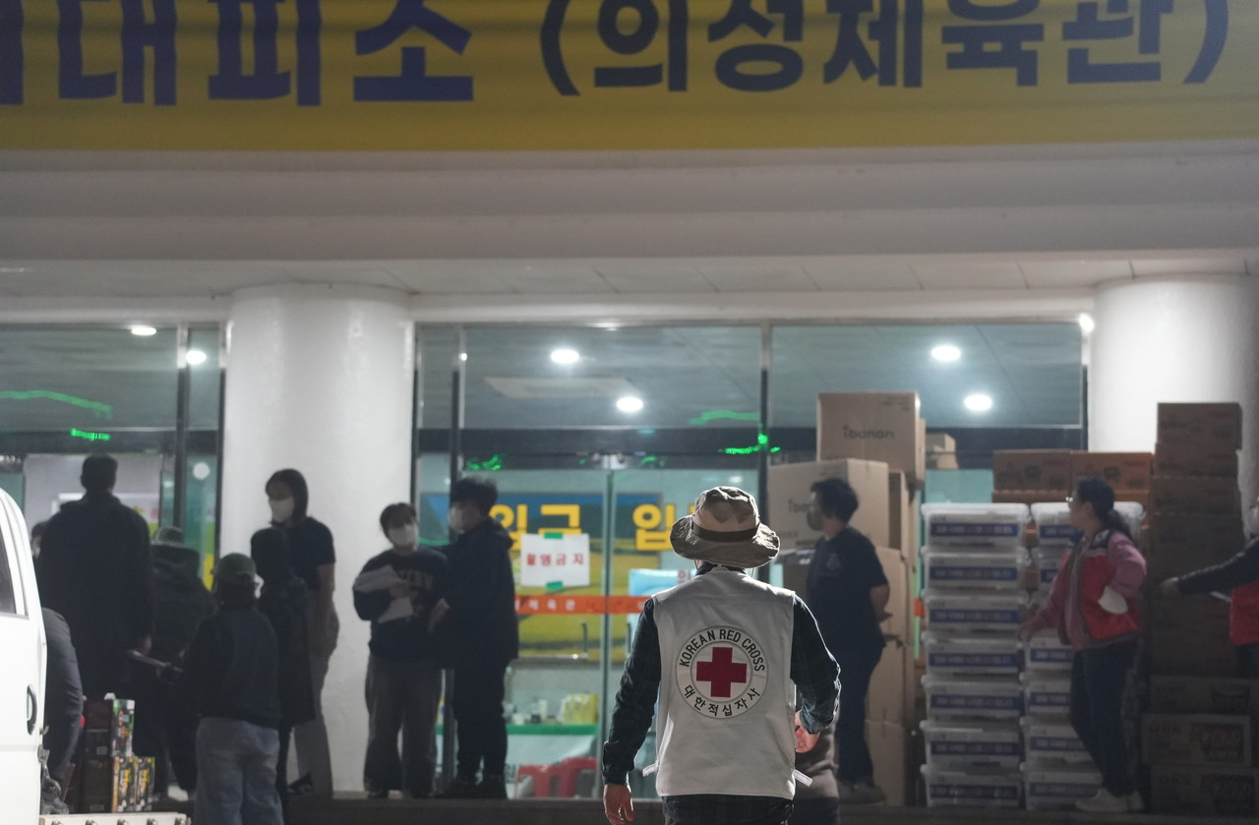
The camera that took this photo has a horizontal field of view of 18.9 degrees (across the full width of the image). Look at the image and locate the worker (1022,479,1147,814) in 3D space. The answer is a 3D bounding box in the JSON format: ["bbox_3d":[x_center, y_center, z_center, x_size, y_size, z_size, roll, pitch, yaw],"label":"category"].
[{"bbox_3d":[2.258,1.160,18.800,0.460,1.660,0.560,6,-9,-36],"label":"worker"}]

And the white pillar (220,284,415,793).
[{"bbox_3d":[-1.727,0.713,20.900,1.050,2.780,1.050,0,-7,9],"label":"white pillar"}]

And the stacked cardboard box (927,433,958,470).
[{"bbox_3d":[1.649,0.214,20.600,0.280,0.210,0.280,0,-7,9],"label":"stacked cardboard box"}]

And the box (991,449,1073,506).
[{"bbox_3d":[2.132,0.333,20.000,0.420,0.280,0.320,0,-7,10],"label":"box"}]

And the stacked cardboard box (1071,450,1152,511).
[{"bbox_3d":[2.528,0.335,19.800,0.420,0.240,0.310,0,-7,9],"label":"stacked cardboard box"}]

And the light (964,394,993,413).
[{"bbox_3d":[2.382,-0.064,25.747,0.190,0.050,0.190,0,-7,10],"label":"light"}]

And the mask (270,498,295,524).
[{"bbox_3d":[-1.835,0.521,20.000,0.140,0.135,0.090,-4,-9,37],"label":"mask"}]

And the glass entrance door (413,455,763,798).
[{"bbox_3d":[-0.256,1.290,22.120,2.030,2.050,0.100,0,-7,10],"label":"glass entrance door"}]

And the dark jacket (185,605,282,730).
[{"bbox_3d":[-1.902,1.227,18.200,0.450,0.620,0.340,5,-8,-31],"label":"dark jacket"}]

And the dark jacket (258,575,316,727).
[{"bbox_3d":[-1.675,1.129,18.000,0.430,0.740,0.300,1,-7,0],"label":"dark jacket"}]

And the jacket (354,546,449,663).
[{"bbox_3d":[-1.205,1.015,20.000,0.500,0.640,0.320,3,-7,-12],"label":"jacket"}]

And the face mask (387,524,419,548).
[{"bbox_3d":[-1.201,0.651,20.100,0.150,0.115,0.090,3,-7,-14],"label":"face mask"}]

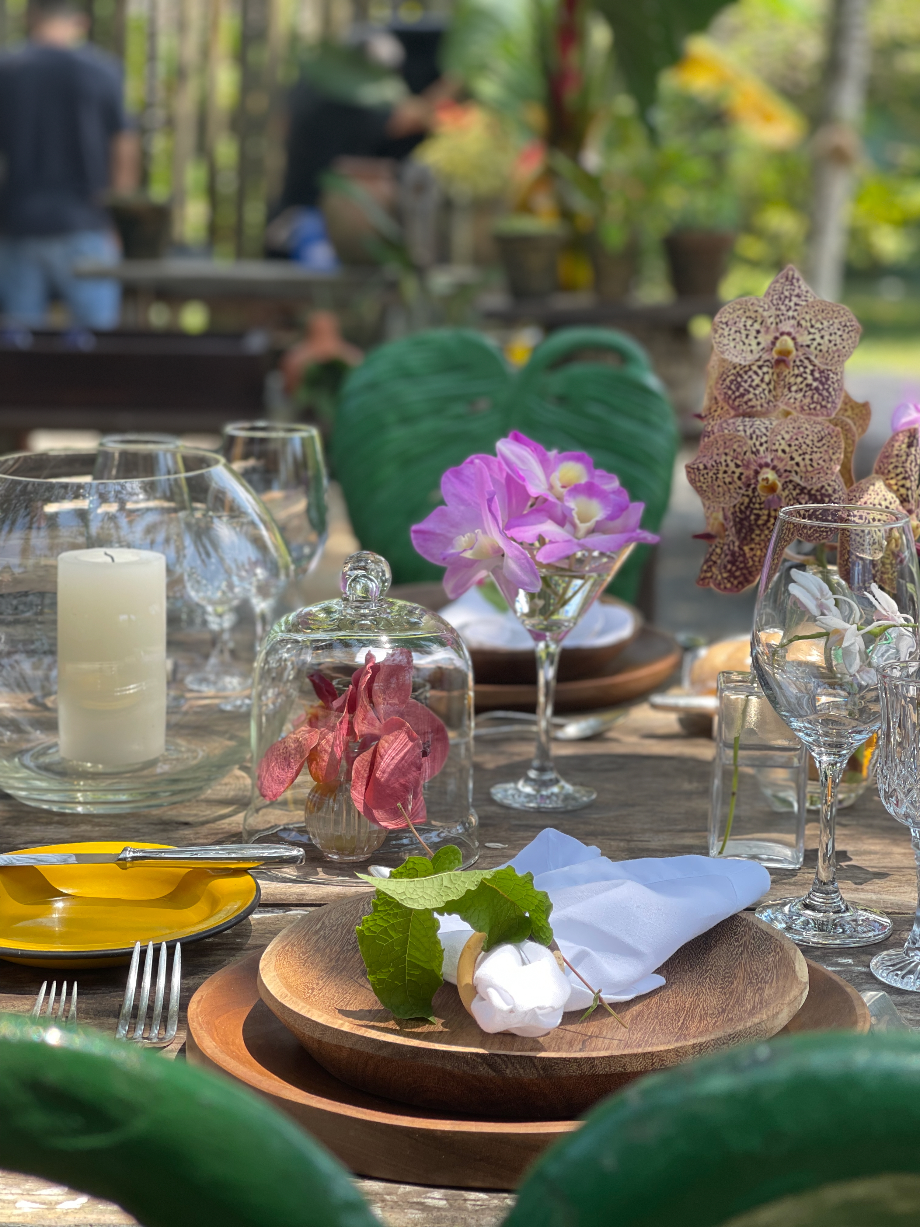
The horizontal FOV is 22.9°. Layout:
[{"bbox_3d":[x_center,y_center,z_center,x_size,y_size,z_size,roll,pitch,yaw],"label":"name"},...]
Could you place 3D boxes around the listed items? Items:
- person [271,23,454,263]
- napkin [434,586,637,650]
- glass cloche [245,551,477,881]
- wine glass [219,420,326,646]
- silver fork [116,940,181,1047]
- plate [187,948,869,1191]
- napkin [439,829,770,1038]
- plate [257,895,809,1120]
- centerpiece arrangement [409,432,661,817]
[{"bbox_3d":[-0.345,-1.252,8.111,0.680,1.640,0.500,-2,11,-14],"label":"person"},{"bbox_3d":[0.059,0.003,1.789,0.158,0.060,0.140,0,11,0],"label":"napkin"},{"bbox_3d":[-0.060,0.053,1.363,0.141,0.180,0.141,0,11,0],"label":"glass cloche"},{"bbox_3d":[-0.145,-0.040,1.755,0.083,0.212,0.083,0,11,0],"label":"wine glass"},{"bbox_3d":[-0.149,0.194,1.032,0.026,0.026,0.195,0,11,0],"label":"silver fork"},{"bbox_3d":[0.034,0.191,1.054,0.302,0.029,0.302,0,11,0],"label":"plate"},{"bbox_3d":[0.052,0.144,1.065,0.128,0.056,0.172,9,14,36],"label":"napkin"},{"bbox_3d":[0.034,0.173,1.046,0.244,0.042,0.244,0,11,0],"label":"plate"},{"bbox_3d":[0.048,0.003,1.461,0.157,0.241,0.135,0,11,0],"label":"centerpiece arrangement"}]

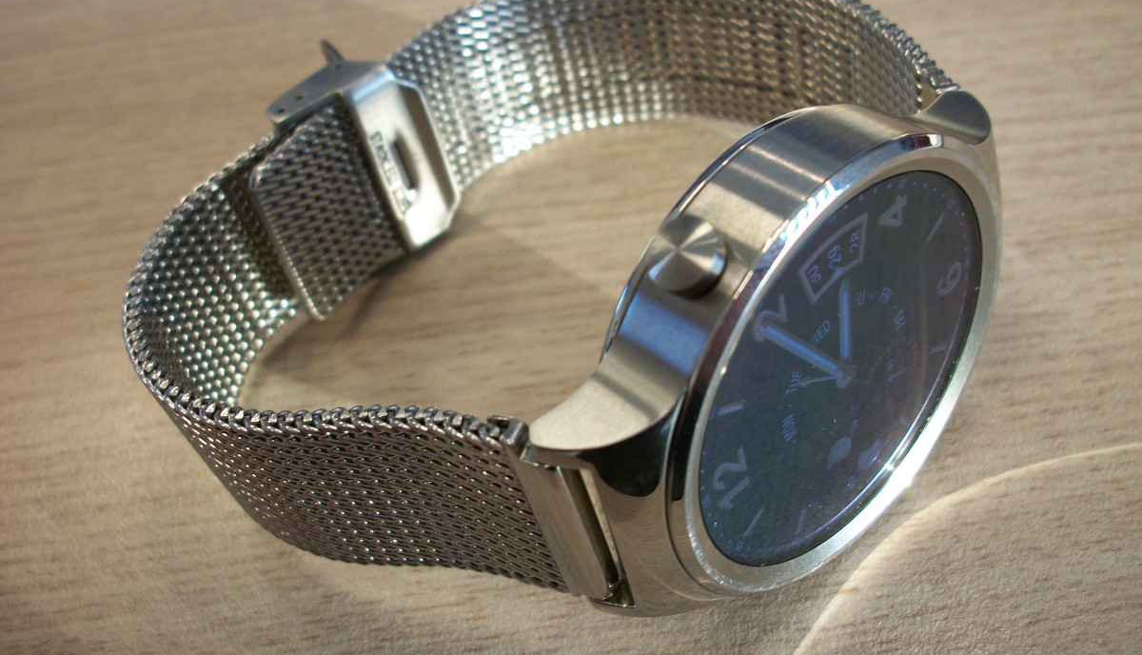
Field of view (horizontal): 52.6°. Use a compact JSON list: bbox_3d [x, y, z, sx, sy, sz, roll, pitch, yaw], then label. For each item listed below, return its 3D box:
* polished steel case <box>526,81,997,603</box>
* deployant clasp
[{"bbox_3d":[0.020,0.002,0.098,0.051,0.043,0.011,-38,46,-22],"label":"polished steel case"},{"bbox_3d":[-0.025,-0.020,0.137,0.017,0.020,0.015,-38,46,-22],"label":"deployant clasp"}]

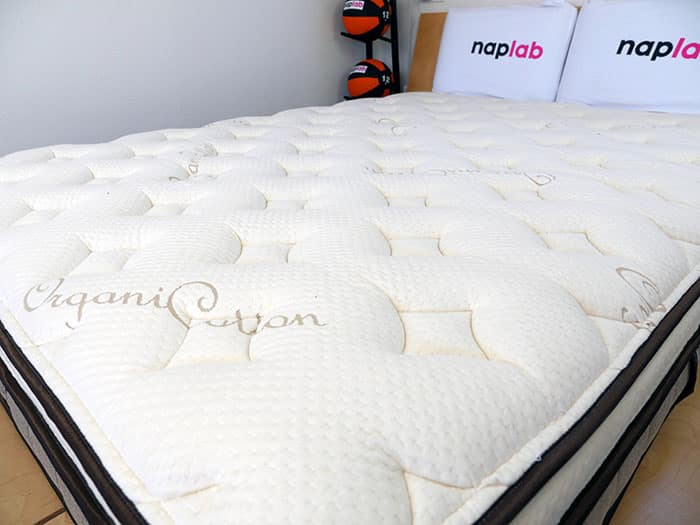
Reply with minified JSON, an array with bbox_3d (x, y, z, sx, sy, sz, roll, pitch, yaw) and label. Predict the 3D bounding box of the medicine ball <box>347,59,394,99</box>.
[{"bbox_3d":[0.116,-0.968,2.625,0.250,0.250,0.250,-1,24,1],"label":"medicine ball"}]

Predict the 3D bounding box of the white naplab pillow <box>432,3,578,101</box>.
[{"bbox_3d":[0.684,-0.900,2.155,0.610,0.400,0.130,19,18,38],"label":"white naplab pillow"}]

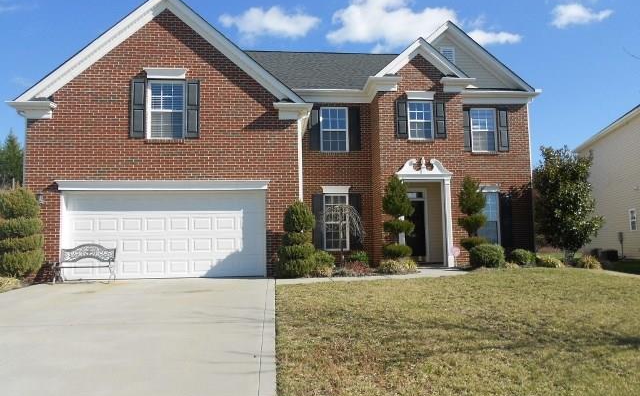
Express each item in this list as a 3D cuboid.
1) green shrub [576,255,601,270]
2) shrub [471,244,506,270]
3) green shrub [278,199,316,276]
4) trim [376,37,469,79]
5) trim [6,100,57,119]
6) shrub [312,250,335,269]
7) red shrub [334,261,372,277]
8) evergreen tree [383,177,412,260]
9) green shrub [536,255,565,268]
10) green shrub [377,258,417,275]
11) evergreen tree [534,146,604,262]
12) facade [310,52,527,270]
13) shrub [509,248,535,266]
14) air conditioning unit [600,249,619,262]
[{"bbox_3d":[8.417,2.007,15.014,0.780,0.450,0.750,0,-6,-5],"label":"green shrub"},{"bbox_3d":[4.909,1.701,14.087,0.949,0.673,0.900,0,-5,-5],"label":"shrub"},{"bbox_3d":[-0.569,0.995,11.521,0.922,1.839,0.913,0,-6,-5],"label":"green shrub"},{"bbox_3d":[3.094,-4.297,14.927,2.943,1.319,0.355,0,-6,-5],"label":"trim"},{"bbox_3d":[-6.918,-2.129,11.664,1.177,0.355,0.386,0,-6,-5],"label":"trim"},{"bbox_3d":[0.065,1.592,12.161,0.652,0.525,0.650,0,-5,-5],"label":"shrub"},{"bbox_3d":[0.890,1.838,12.579,0.850,0.400,0.800,0,-6,-5],"label":"red shrub"},{"bbox_3d":[2.269,0.645,14.046,0.862,2.684,0.850,0,-5,-5],"label":"evergreen tree"},{"bbox_3d":[6.798,1.860,14.238,0.819,0.370,0.780,0,-5,-5],"label":"green shrub"},{"bbox_3d":[2.025,1.793,12.718,1.041,0.382,0.800,0,-5,-5],"label":"green shrub"},{"bbox_3d":[8.212,0.221,15.810,2.091,3.878,2.050,0,-5,-5],"label":"evergreen tree"},{"bbox_3d":[3.328,-1.166,15.702,8.150,6.680,1.650,0,-5,-5],"label":"facade"},{"bbox_3d":[6.399,1.862,15.172,0.820,0.500,0.800,0,-6,-5],"label":"shrub"},{"bbox_3d":[12.420,2.466,20.622,0.580,0.570,0.580,0,-5,-5],"label":"air conditioning unit"}]

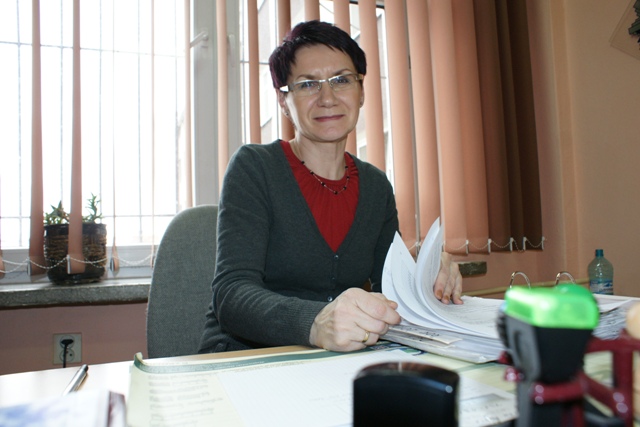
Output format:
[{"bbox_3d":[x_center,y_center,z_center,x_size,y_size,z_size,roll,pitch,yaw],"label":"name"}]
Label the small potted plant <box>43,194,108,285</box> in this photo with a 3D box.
[{"bbox_3d":[-0.800,0.088,1.575,0.210,0.295,0.210,-1,-3,-19],"label":"small potted plant"}]

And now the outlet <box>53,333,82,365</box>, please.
[{"bbox_3d":[-0.772,0.415,1.470,0.079,0.094,0.020,-1,-3,-19],"label":"outlet"}]

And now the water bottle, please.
[{"bbox_3d":[0.978,0.274,1.655,0.090,0.310,0.090,-1,-3,-19],"label":"water bottle"}]

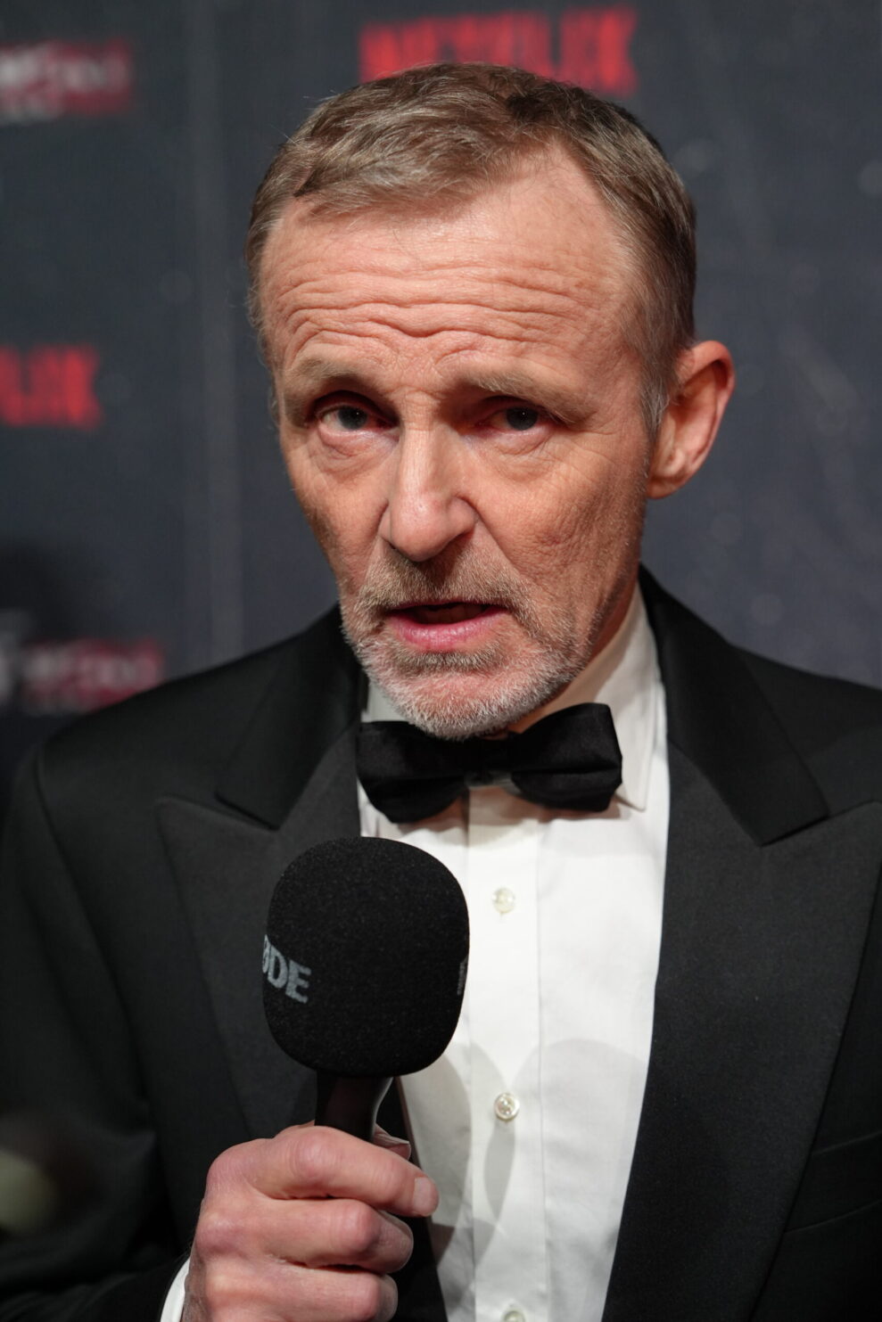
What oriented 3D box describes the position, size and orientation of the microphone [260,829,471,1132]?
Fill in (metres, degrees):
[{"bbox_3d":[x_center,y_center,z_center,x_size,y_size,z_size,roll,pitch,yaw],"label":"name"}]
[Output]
[{"bbox_3d":[-0.031,0.161,0.895,0.070,0.205,0.070,-1,15,-21],"label":"microphone"}]

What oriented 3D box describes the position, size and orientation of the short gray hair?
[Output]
[{"bbox_3d":[0.013,-0.151,1.006,0.172,0.170,0.197,0,14,17],"label":"short gray hair"}]

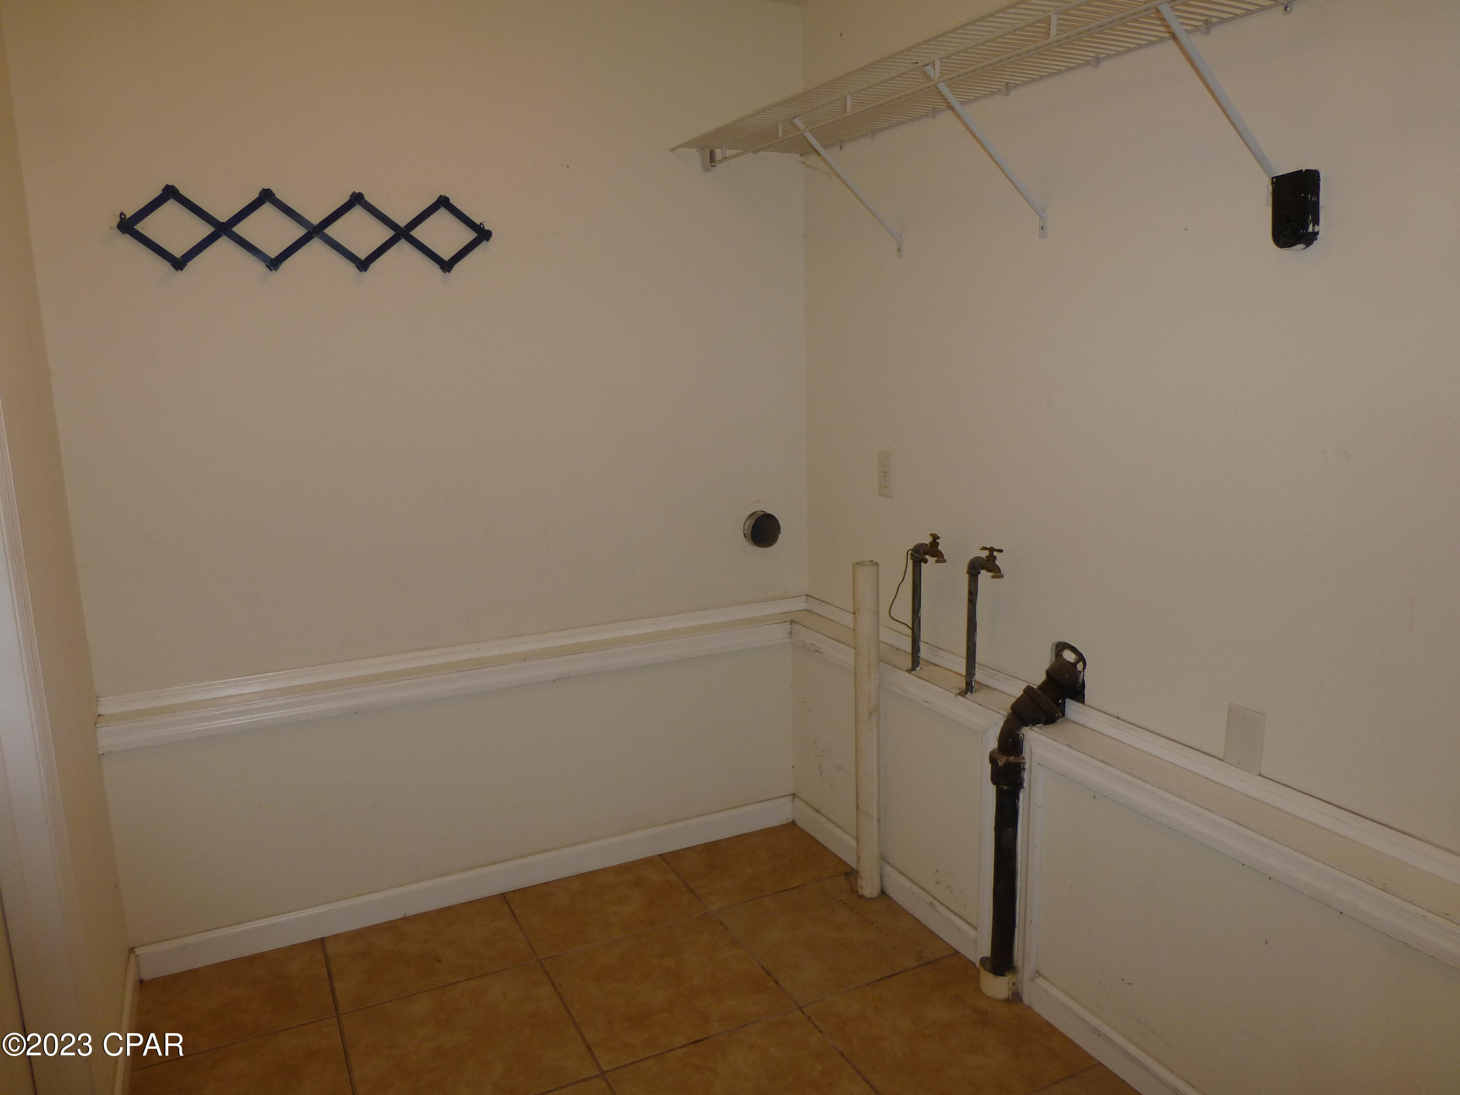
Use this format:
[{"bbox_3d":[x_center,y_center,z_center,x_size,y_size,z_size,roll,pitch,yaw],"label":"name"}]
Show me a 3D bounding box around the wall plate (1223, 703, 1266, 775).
[{"bbox_3d":[0.885,0.333,1.744,0.006,0.114,0.070,-6,12,-26],"label":"wall plate"}]

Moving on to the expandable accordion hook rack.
[{"bbox_3d":[-0.907,-0.695,2.239,0.757,0.167,0.038,-6,12,-26],"label":"expandable accordion hook rack"}]

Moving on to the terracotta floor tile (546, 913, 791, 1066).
[{"bbox_3d":[-0.147,0.970,2.252,0.434,0.010,0.419,-6,12,-26],"label":"terracotta floor tile"}]

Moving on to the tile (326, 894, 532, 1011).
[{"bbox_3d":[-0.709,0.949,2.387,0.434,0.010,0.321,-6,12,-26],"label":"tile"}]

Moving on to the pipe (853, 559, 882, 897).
[{"bbox_3d":[0.338,0.457,2.480,0.060,0.863,0.060,-2,13,1],"label":"pipe"}]

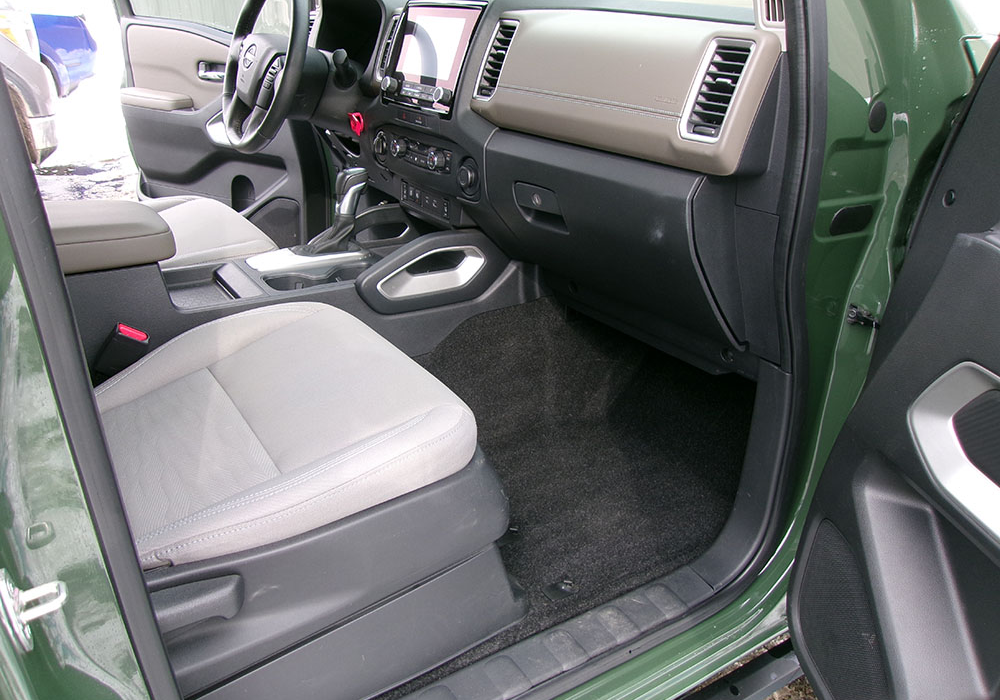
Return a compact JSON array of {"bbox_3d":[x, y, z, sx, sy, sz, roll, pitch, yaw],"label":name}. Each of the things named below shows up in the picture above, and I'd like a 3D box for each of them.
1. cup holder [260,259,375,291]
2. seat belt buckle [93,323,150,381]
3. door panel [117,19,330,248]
[{"bbox_3d":[-0.312,-0.097,1.371,0.200,0.075,0.105,-14,28,-32],"label":"cup holder"},{"bbox_3d":[-0.538,0.014,1.105,0.050,0.085,0.032,26,4,-41],"label":"seat belt buckle"},{"bbox_3d":[-0.898,-0.667,2.464,0.890,0.660,0.120,17,28,31],"label":"door panel"}]

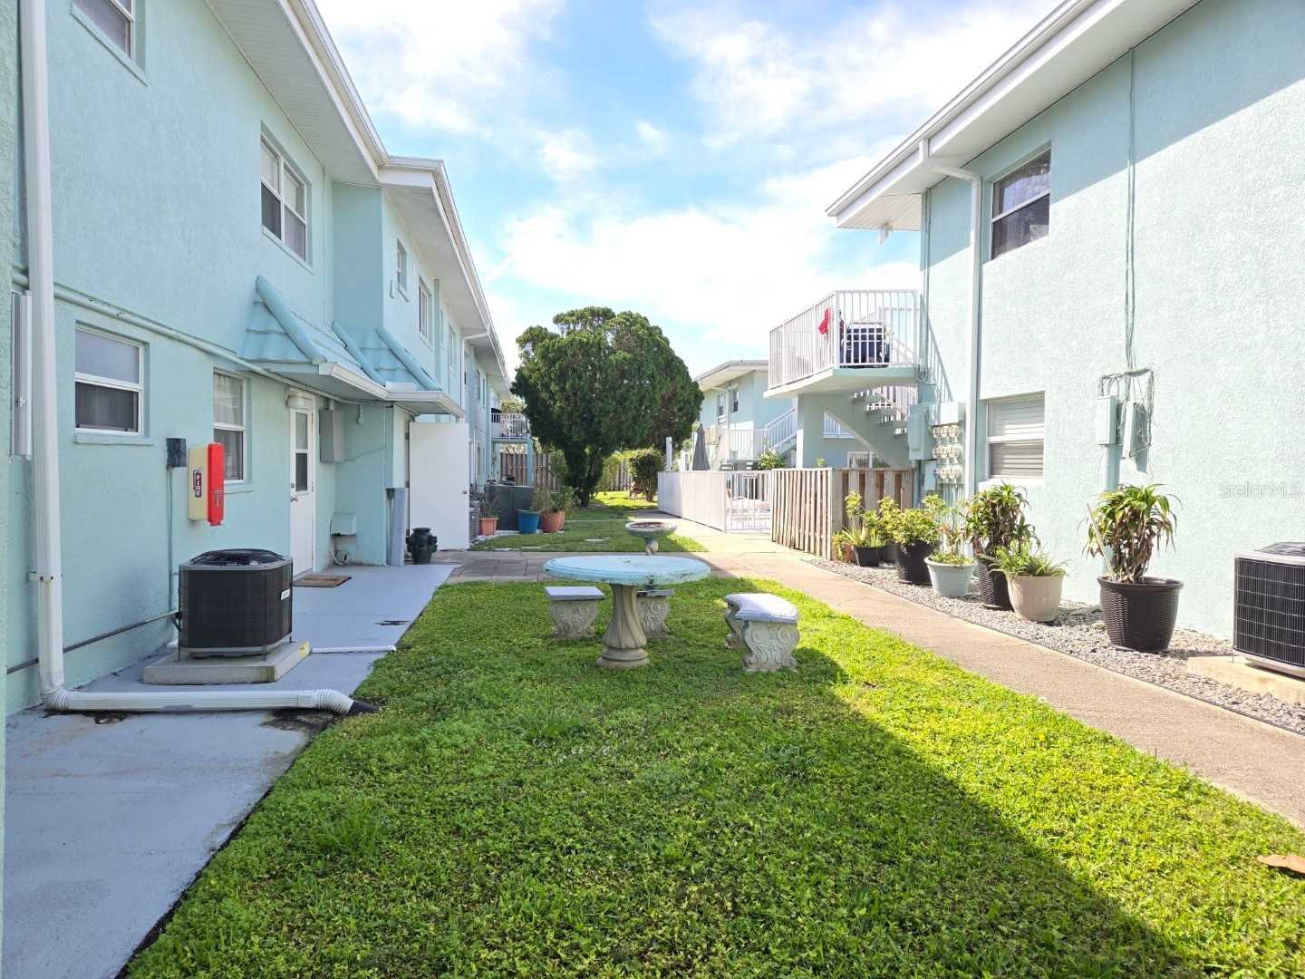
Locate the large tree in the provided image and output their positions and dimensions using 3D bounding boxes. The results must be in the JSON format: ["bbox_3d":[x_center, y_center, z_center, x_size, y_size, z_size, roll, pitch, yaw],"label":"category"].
[{"bbox_3d":[-1.643,-2.845,30.153,6.500,6.900,6.200,0,1,-8],"label":"large tree"}]

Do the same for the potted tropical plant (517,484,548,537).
[{"bbox_3d":[-2.461,0.398,17.740,0.620,1.030,0.600,0,1,-8],"label":"potted tropical plant"}]

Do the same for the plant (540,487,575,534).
[{"bbox_3d":[-2.015,0.402,18.038,0.720,1.000,0.680,0,1,-8],"label":"plant"}]

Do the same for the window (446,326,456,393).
[{"bbox_3d":[-5.016,-3.414,21.543,0.140,1.100,1.700,0,1,-8],"label":"window"}]

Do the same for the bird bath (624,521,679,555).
[{"bbox_3d":[-0.009,0.743,8.870,0.530,0.790,0.530,0,1,-8],"label":"bird bath"}]

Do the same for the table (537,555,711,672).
[{"bbox_3d":[-0.186,0.858,5.991,1.170,0.700,1.170,0,1,-8],"label":"table"}]

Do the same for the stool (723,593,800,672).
[{"bbox_3d":[0.750,1.008,6.293,0.470,0.390,1.000,0,1,-3],"label":"stool"}]

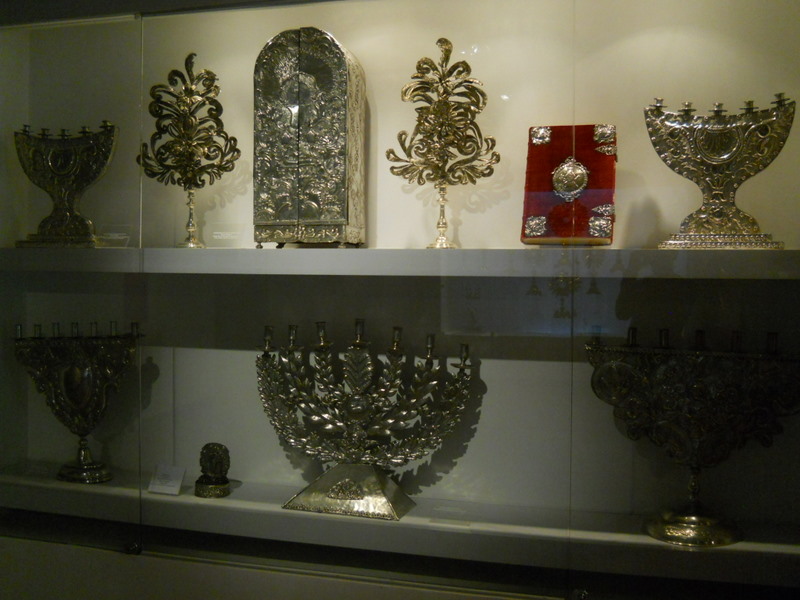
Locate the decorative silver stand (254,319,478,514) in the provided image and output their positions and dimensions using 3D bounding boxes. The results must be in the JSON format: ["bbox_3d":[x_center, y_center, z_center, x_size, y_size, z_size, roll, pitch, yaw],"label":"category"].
[{"bbox_3d":[-0.089,0.251,1.877,0.502,0.412,0.140,1,2,19],"label":"decorative silver stand"}]

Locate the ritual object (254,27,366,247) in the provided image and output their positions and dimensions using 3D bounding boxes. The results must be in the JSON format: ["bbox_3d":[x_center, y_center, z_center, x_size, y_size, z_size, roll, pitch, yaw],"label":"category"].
[{"bbox_3d":[-0.198,-0.349,1.903,0.215,0.471,0.127,1,2,16],"label":"ritual object"}]

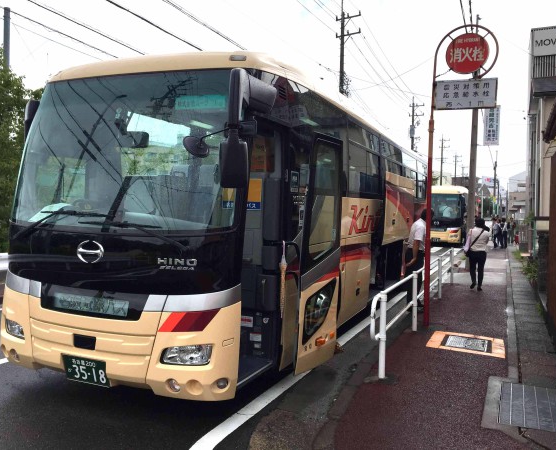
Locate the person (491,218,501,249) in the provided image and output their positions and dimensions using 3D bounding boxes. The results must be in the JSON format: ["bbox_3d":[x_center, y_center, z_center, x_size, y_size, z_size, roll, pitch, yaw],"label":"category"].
[{"bbox_3d":[12.137,0.473,28.000,0.480,1.670,0.380,2,1,24],"label":"person"}]

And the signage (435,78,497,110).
[{"bbox_3d":[2.589,-1.796,6.920,0.800,0.400,0.030,2,1,23],"label":"signage"}]

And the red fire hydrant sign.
[{"bbox_3d":[2.618,-2.356,6.930,0.570,0.570,0.025,2,1,23],"label":"red fire hydrant sign"}]

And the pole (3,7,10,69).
[{"bbox_3d":[-9.200,-3.190,17.000,0.200,8.400,0.200,1,1,0],"label":"pole"}]

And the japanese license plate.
[{"bbox_3d":[-1.505,1.145,3.945,0.440,0.220,0.020,2,14,23],"label":"japanese license plate"}]

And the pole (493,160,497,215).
[{"bbox_3d":[23.680,-3.000,55.000,0.260,8.200,0.260,2,1,24],"label":"pole"}]

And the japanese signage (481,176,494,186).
[{"bbox_3d":[24.321,-5.019,58.000,1.900,1.100,0.200,1,1,-18],"label":"japanese signage"}]

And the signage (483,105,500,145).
[{"bbox_3d":[6.605,-3.062,15.500,0.450,1.200,0.070,2,1,24],"label":"signage"}]

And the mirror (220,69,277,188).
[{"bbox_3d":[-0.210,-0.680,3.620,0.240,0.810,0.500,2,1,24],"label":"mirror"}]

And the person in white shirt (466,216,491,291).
[{"bbox_3d":[4.346,0.632,10.950,0.530,1.580,0.380,2,1,24],"label":"person in white shirt"}]

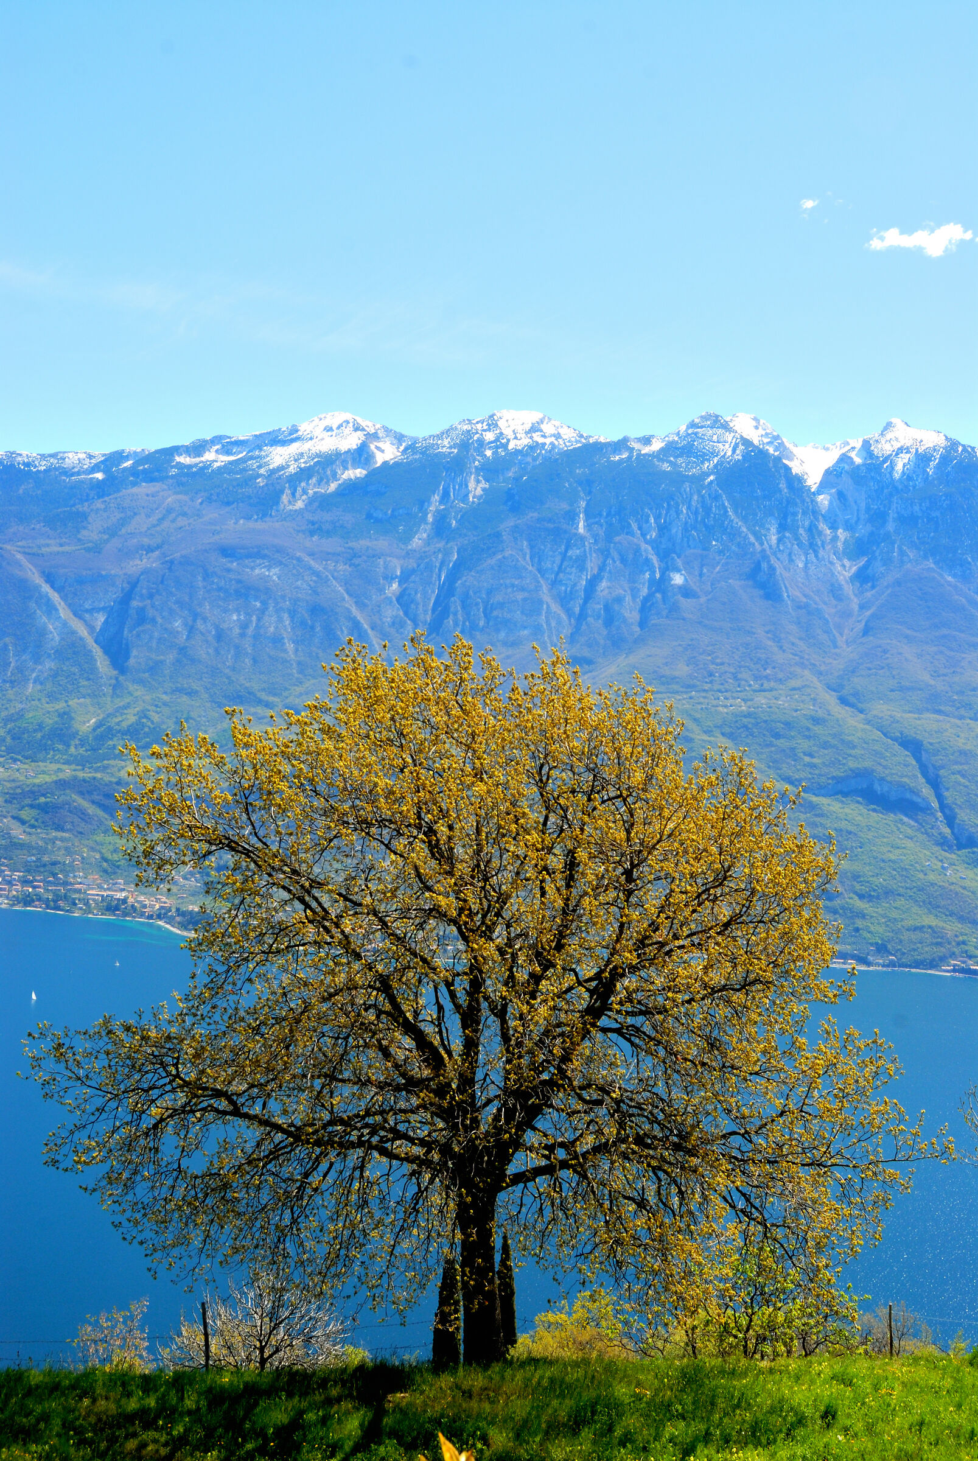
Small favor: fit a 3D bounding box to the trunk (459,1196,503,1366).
[{"bbox_3d":[-0.119,8.817,28.000,0.710,2.680,0.700,0,-2,0],"label":"trunk"}]

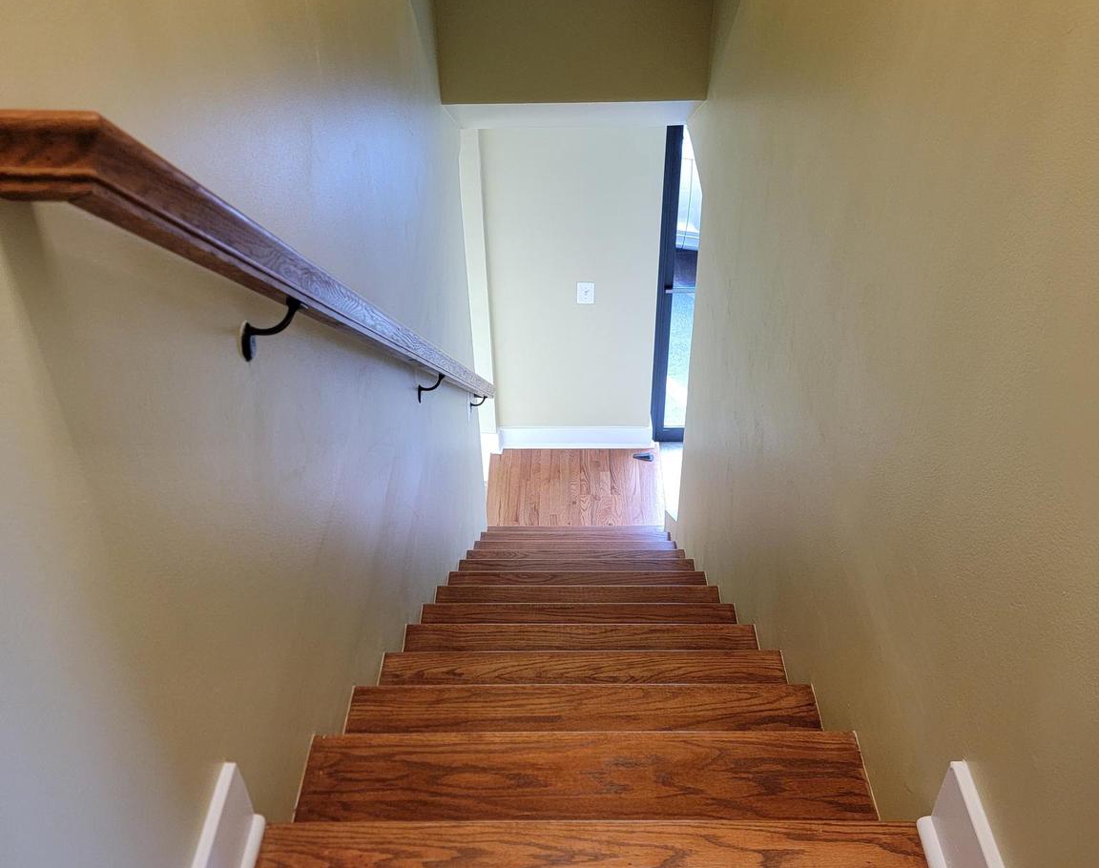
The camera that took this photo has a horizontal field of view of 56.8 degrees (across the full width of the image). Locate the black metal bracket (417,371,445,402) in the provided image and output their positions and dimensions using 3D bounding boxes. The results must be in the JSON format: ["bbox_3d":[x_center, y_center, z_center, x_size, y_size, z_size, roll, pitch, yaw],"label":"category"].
[{"bbox_3d":[-0.331,-0.129,2.866,0.077,0.102,0.050,-1,38,1],"label":"black metal bracket"}]

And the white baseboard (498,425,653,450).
[{"bbox_3d":[0.153,0.024,5.885,0.885,0.147,0.029,-1,38,1],"label":"white baseboard"}]

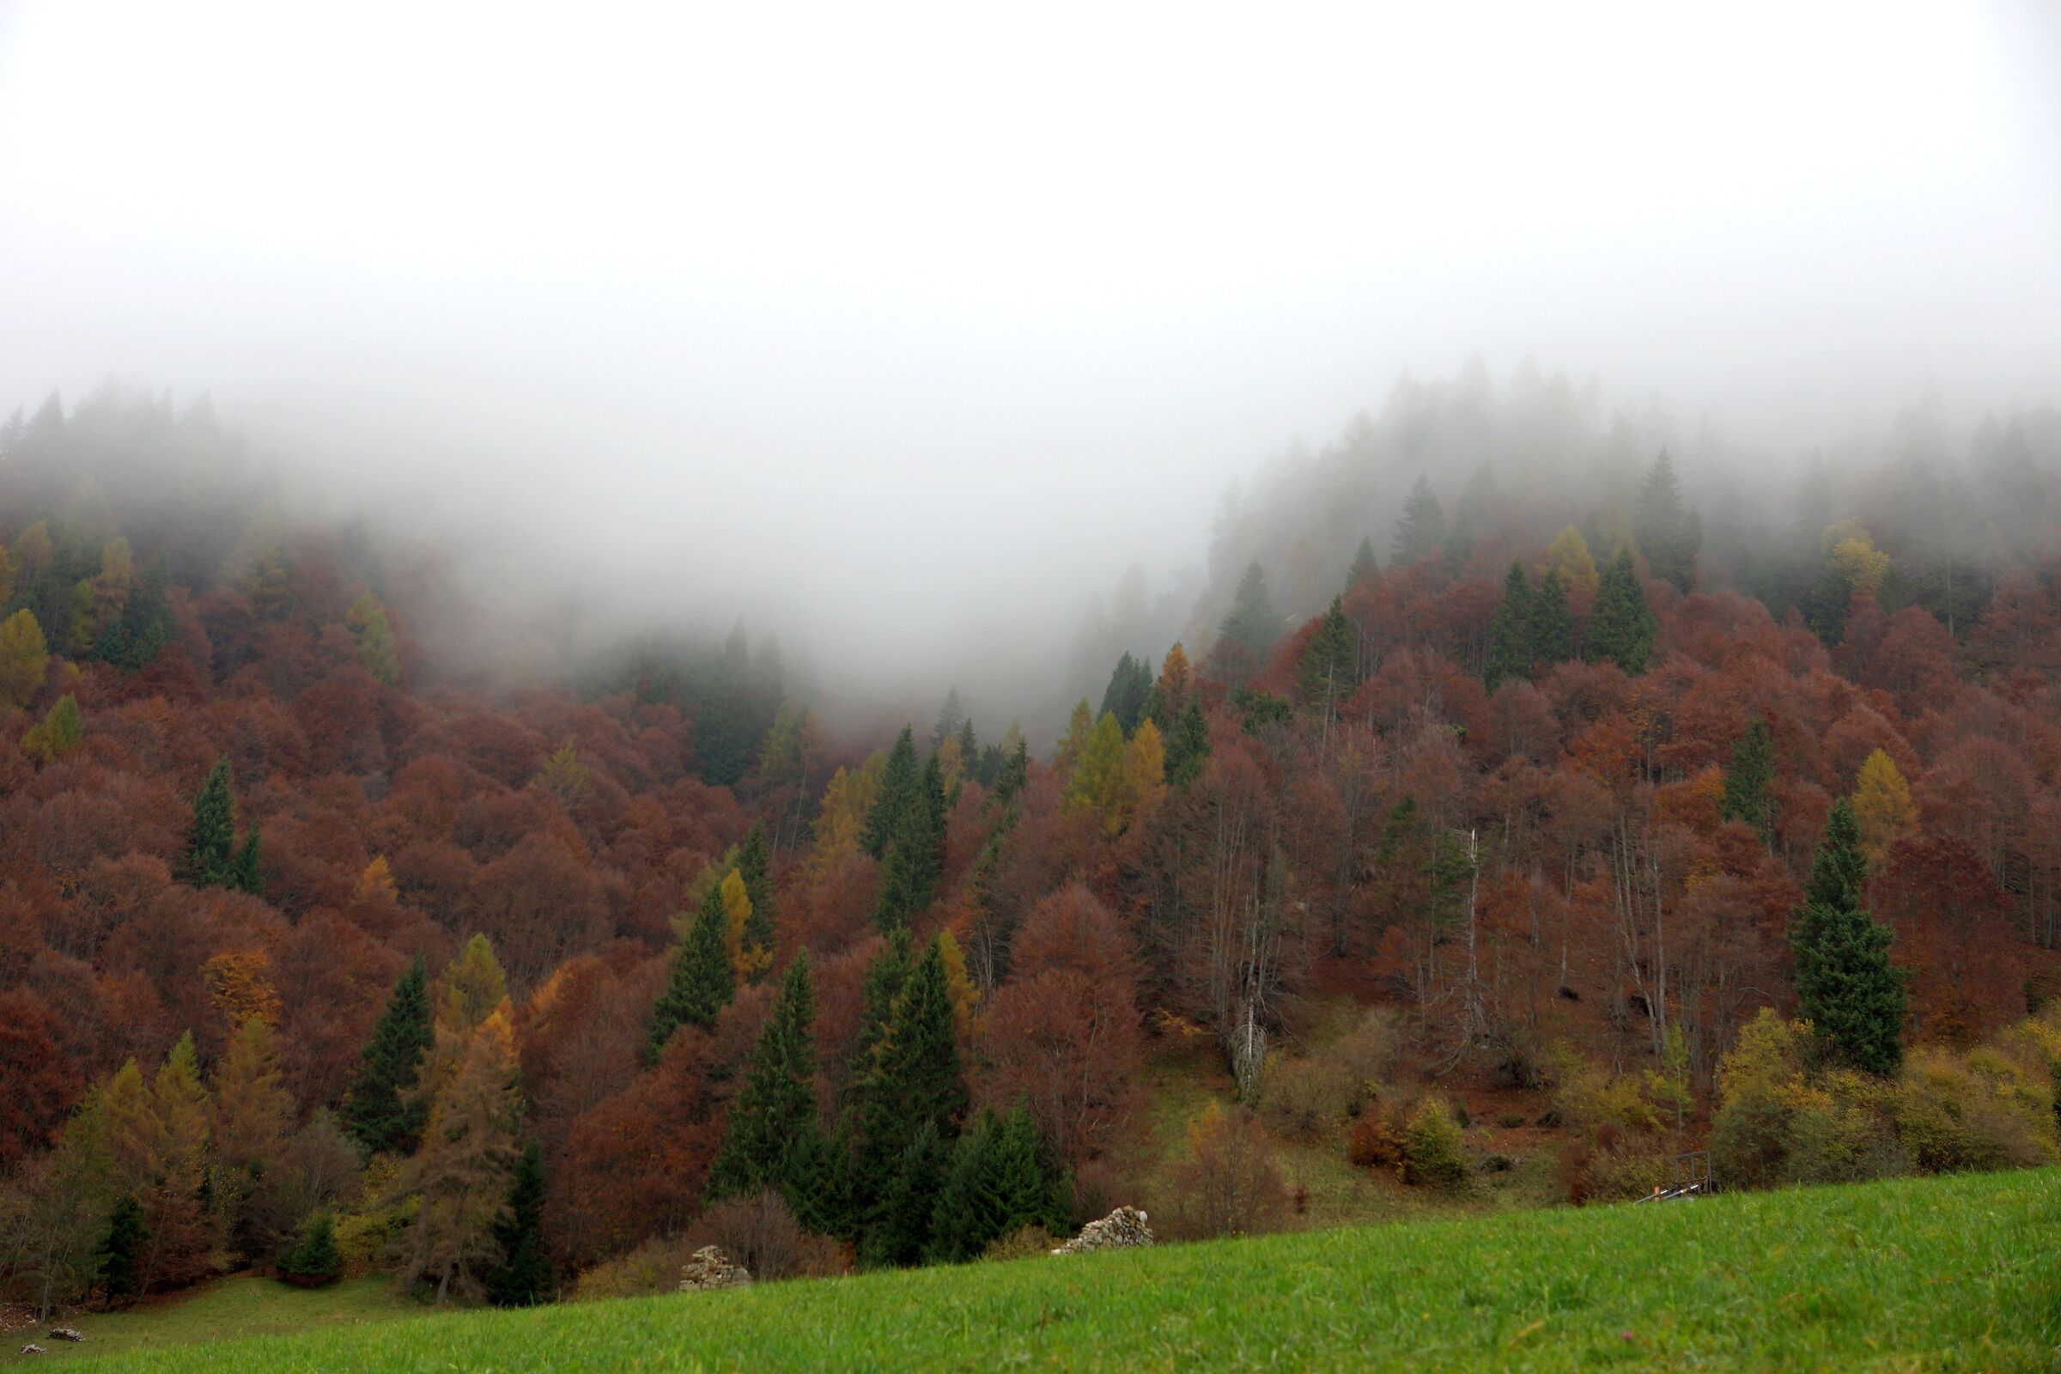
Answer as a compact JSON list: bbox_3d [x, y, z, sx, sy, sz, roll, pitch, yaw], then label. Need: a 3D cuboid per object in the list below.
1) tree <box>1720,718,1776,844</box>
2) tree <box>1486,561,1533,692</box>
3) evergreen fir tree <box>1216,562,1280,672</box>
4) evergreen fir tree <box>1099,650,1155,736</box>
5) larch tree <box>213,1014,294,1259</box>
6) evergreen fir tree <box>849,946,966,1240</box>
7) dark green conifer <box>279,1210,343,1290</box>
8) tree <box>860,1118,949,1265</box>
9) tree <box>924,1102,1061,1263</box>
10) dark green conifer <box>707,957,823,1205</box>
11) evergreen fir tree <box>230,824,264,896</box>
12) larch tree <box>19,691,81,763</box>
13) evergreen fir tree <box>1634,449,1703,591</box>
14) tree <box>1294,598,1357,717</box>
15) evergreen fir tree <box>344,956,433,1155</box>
[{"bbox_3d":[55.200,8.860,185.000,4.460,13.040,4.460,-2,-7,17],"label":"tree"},{"bbox_3d":[56.830,-5.700,285.000,6.210,18.750,6.210,1,-10,0],"label":"tree"},{"bbox_3d":[30.700,-8.570,340.000,8.880,18.780,8.880,1,-10,0],"label":"evergreen fir tree"},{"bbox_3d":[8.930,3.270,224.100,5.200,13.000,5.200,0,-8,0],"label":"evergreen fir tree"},{"bbox_3d":[-41.690,24.700,129.030,4.800,14.000,4.800,0,-8,0],"label":"larch tree"},{"bbox_3d":[-6.400,22.250,130.000,6.180,17.270,6.180,0,-7,-3],"label":"evergreen fir tree"},{"bbox_3d":[-42.080,32.820,140.000,3.550,4.550,3.550,1,-10,0],"label":"dark green conifer"},{"bbox_3d":[-7.220,28.830,135.000,4.880,8.630,4.880,1,-10,0],"label":"tree"},{"bbox_3d":[-1.800,23.910,114.420,6.300,8.300,6.300,0,-8,0],"label":"tree"},{"bbox_3d":[-14.230,21.820,130.000,6.270,15.220,6.270,1,-7,-6],"label":"dark green conifer"},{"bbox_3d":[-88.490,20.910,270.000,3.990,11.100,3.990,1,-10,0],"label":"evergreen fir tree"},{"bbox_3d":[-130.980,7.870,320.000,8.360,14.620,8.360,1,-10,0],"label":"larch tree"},{"bbox_3d":[57.680,-13.890,218.890,6.200,16.000,6.200,0,-8,0],"label":"evergreen fir tree"},{"bbox_3d":[29.490,-1.530,240.000,6.270,15.400,6.270,-1,-7,7],"label":"tree"},{"bbox_3d":[-45.930,27.330,170.000,6.690,16.410,6.690,1,-10,0],"label":"evergreen fir tree"}]

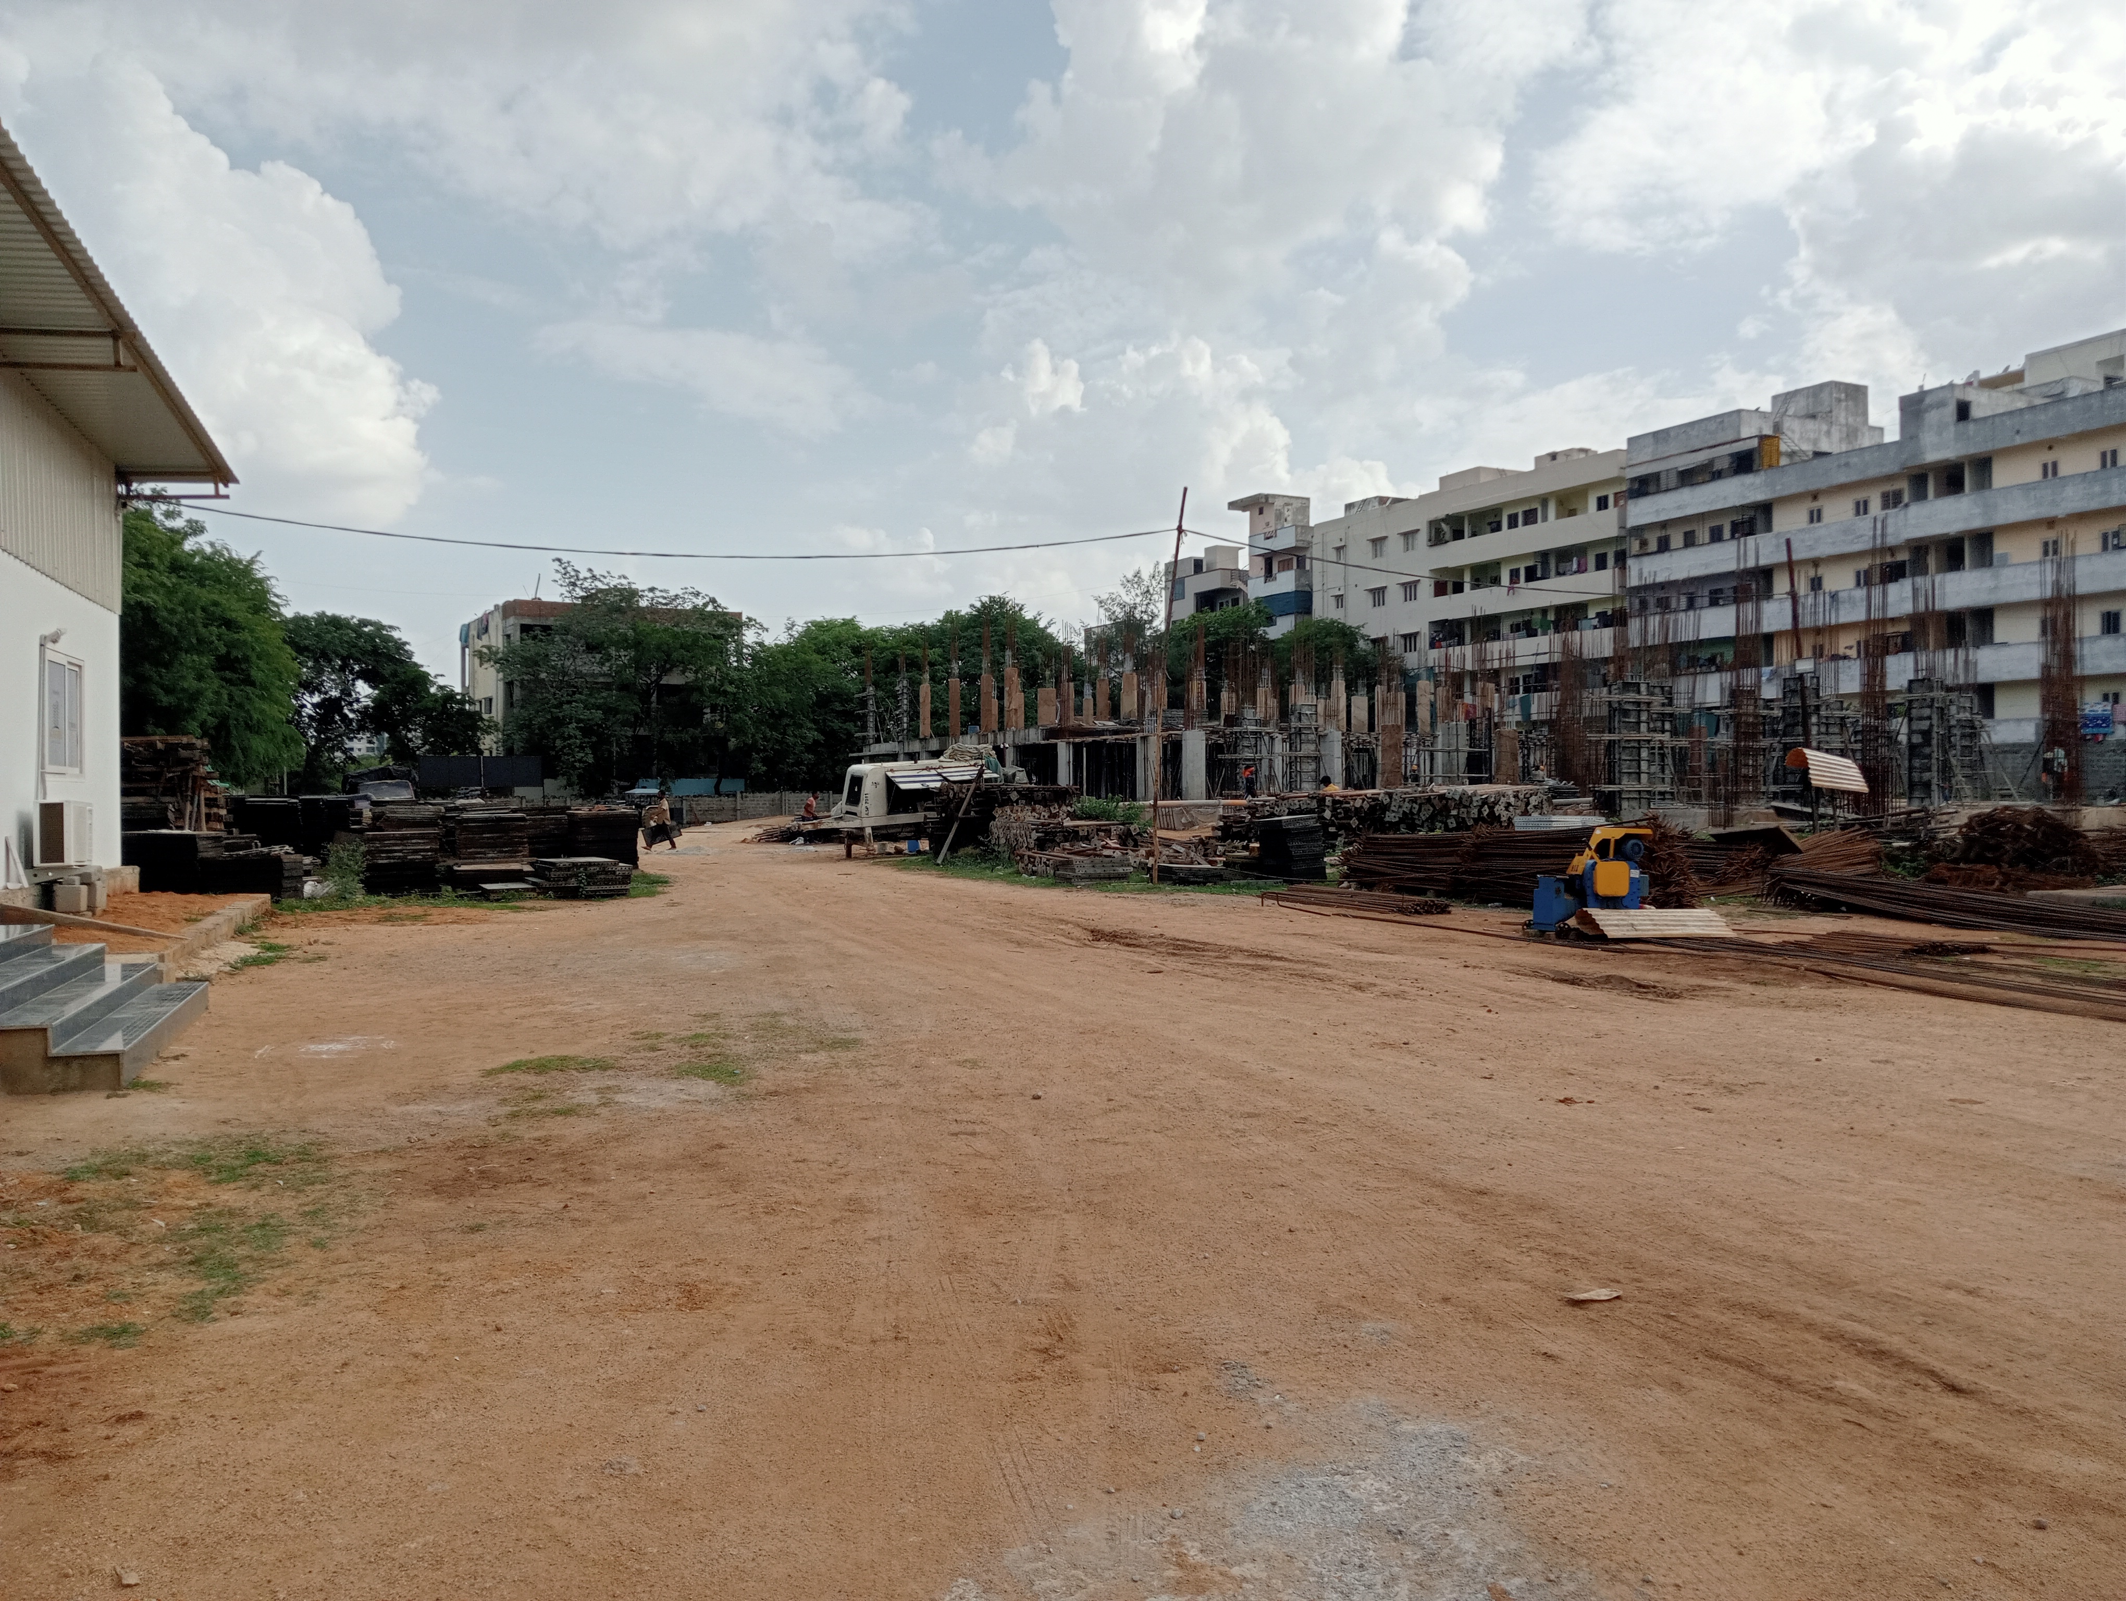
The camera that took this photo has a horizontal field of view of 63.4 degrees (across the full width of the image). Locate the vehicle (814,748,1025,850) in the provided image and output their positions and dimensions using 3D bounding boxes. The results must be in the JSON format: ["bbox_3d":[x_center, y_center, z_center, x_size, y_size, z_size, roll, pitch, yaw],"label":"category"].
[{"bbox_3d":[-3.400,0.034,41.000,4.800,2.400,1.900,0,0,-18],"label":"vehicle"}]

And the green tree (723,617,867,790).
[{"bbox_3d":[-13.238,-3.954,85.000,7.000,10.210,7.000,0,0,0],"label":"green tree"}]

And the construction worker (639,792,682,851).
[{"bbox_3d":[-10.896,0.563,46.500,0.850,1.620,0.600,0,0,-6],"label":"construction worker"}]

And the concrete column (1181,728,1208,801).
[{"bbox_3d":[4.571,-1.134,60.000,0.720,2.650,0.450,0,0,-20],"label":"concrete column"}]

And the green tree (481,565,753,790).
[{"bbox_3d":[-21.790,-5.194,84.000,12.200,12.700,11.000,0,0,0],"label":"green tree"}]

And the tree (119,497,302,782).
[{"bbox_3d":[-24.741,-3.505,48.000,8.000,9.700,8.000,0,0,0],"label":"tree"}]

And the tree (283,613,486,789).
[{"bbox_3d":[-27.575,-3.183,70.000,8.000,8.820,7.500,0,0,0],"label":"tree"}]

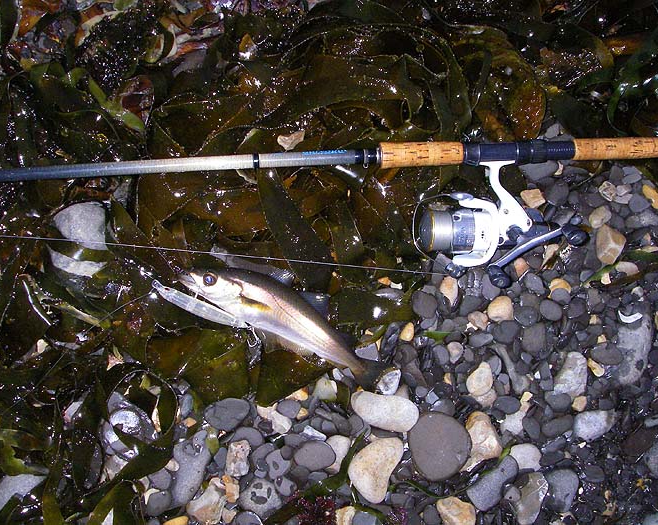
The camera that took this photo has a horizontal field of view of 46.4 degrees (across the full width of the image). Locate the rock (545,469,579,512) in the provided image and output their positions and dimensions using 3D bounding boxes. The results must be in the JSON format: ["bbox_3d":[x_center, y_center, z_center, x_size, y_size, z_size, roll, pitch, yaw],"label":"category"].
[{"bbox_3d":[0.258,0.252,0.849,0.034,0.020,0.045,10,74,3],"label":"rock"}]

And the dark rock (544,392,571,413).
[{"bbox_3d":[0.260,0.159,0.875,0.030,0.014,0.021,5,74,1],"label":"dark rock"}]

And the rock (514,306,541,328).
[{"bbox_3d":[0.229,0.064,0.890,0.028,0.014,0.025,20,74,6],"label":"rock"}]

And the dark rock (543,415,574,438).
[{"bbox_3d":[0.258,0.184,0.868,0.038,0.013,0.020,-22,75,-6],"label":"dark rock"}]

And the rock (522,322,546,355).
[{"bbox_3d":[0.238,0.088,0.895,0.025,0.015,0.037,4,74,1],"label":"rock"}]

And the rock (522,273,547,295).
[{"bbox_3d":[0.242,0.025,0.902,0.020,0.011,0.028,-39,77,-11],"label":"rock"}]

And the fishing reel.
[{"bbox_3d":[0.189,-0.044,0.860,0.180,0.110,0.130,0,102,-2],"label":"fishing reel"}]

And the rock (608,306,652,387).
[{"bbox_3d":[0.354,0.095,0.893,0.040,0.024,0.093,15,75,4],"label":"rock"}]

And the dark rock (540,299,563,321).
[{"bbox_3d":[0.262,0.055,0.905,0.027,0.013,0.024,31,76,8],"label":"dark rock"}]

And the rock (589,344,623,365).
[{"bbox_3d":[0.317,0.106,0.876,0.038,0.015,0.026,8,73,2],"label":"rock"}]

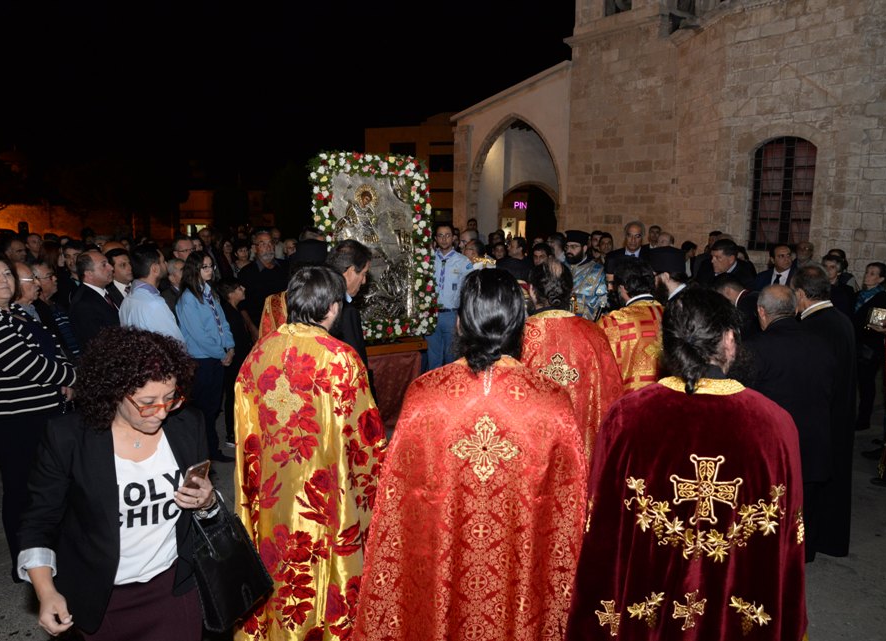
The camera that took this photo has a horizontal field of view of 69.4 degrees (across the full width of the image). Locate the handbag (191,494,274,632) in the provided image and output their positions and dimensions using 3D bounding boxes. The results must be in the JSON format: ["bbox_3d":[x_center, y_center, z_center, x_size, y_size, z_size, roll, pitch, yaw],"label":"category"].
[{"bbox_3d":[-0.591,0.655,1.740,0.120,0.340,0.230,-7,14,31],"label":"handbag"}]

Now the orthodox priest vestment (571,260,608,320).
[{"bbox_3d":[1.277,0.171,5.903,0.600,1.420,0.420,6,11,31],"label":"orthodox priest vestment"}]

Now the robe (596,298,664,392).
[{"bbox_3d":[1.092,0.580,3.558,0.640,1.400,0.450,-1,9,-8],"label":"robe"}]

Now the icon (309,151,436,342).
[{"bbox_3d":[-0.585,-0.648,5.467,1.050,1.540,0.200,-4,4,-25],"label":"icon"}]

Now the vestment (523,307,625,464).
[{"bbox_3d":[0.559,0.625,3.242,0.680,1.410,0.460,0,9,-6],"label":"vestment"}]

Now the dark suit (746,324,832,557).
[{"bbox_3d":[1.909,0.652,3.600,0.520,1.390,0.360,-2,10,-18],"label":"dark suit"}]

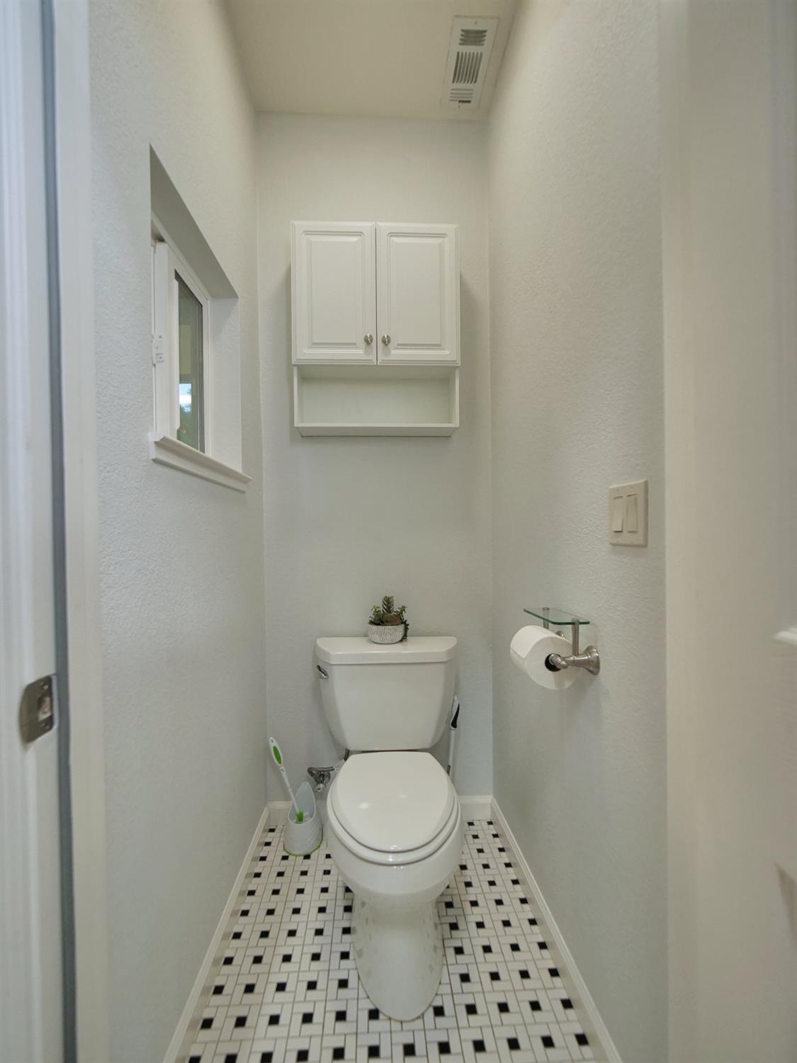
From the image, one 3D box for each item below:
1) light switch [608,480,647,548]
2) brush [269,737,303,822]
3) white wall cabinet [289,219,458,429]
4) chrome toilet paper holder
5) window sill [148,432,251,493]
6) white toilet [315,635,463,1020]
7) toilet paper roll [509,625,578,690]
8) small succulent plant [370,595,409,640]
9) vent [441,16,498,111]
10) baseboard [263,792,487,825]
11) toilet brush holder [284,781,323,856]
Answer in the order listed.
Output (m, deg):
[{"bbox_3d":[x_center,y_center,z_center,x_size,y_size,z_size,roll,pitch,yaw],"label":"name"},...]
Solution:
[{"bbox_3d":[0.415,-0.031,0.783,0.010,0.115,0.117,0,-1,-3],"label":"light switch"},{"bbox_3d":[-0.417,0.946,1.596,0.065,0.369,0.065,-21,-8,-3],"label":"brush"},{"bbox_3d":[-0.082,-0.741,1.623,0.597,0.735,0.172,0,-1,-3],"label":"white wall cabinet"},{"bbox_3d":[0.360,0.244,0.986,0.100,0.115,0.215,0,-1,-3],"label":"chrome toilet paper holder"},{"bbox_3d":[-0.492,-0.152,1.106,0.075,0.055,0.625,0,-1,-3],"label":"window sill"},{"bbox_3d":[-0.025,0.768,1.294,0.520,0.725,0.740,0,-1,-3],"label":"white toilet"},{"bbox_3d":[0.321,0.278,0.957,0.108,0.112,0.108,0,-1,-3],"label":"toilet paper roll"},{"bbox_3d":[-0.041,0.327,1.602,0.145,0.166,0.135,0,-1,-3],"label":"small succulent plant"},{"bbox_3d":[0.247,-1.659,1.544,0.146,0.015,0.305,0,-1,-3],"label":"vent"},{"bbox_3d":[-0.067,1.090,1.675,0.889,0.093,0.014,0,-1,-3],"label":"baseboard"},{"bbox_3d":[-0.349,1.047,1.570,0.140,0.180,0.135,0,-1,9],"label":"toilet brush holder"}]

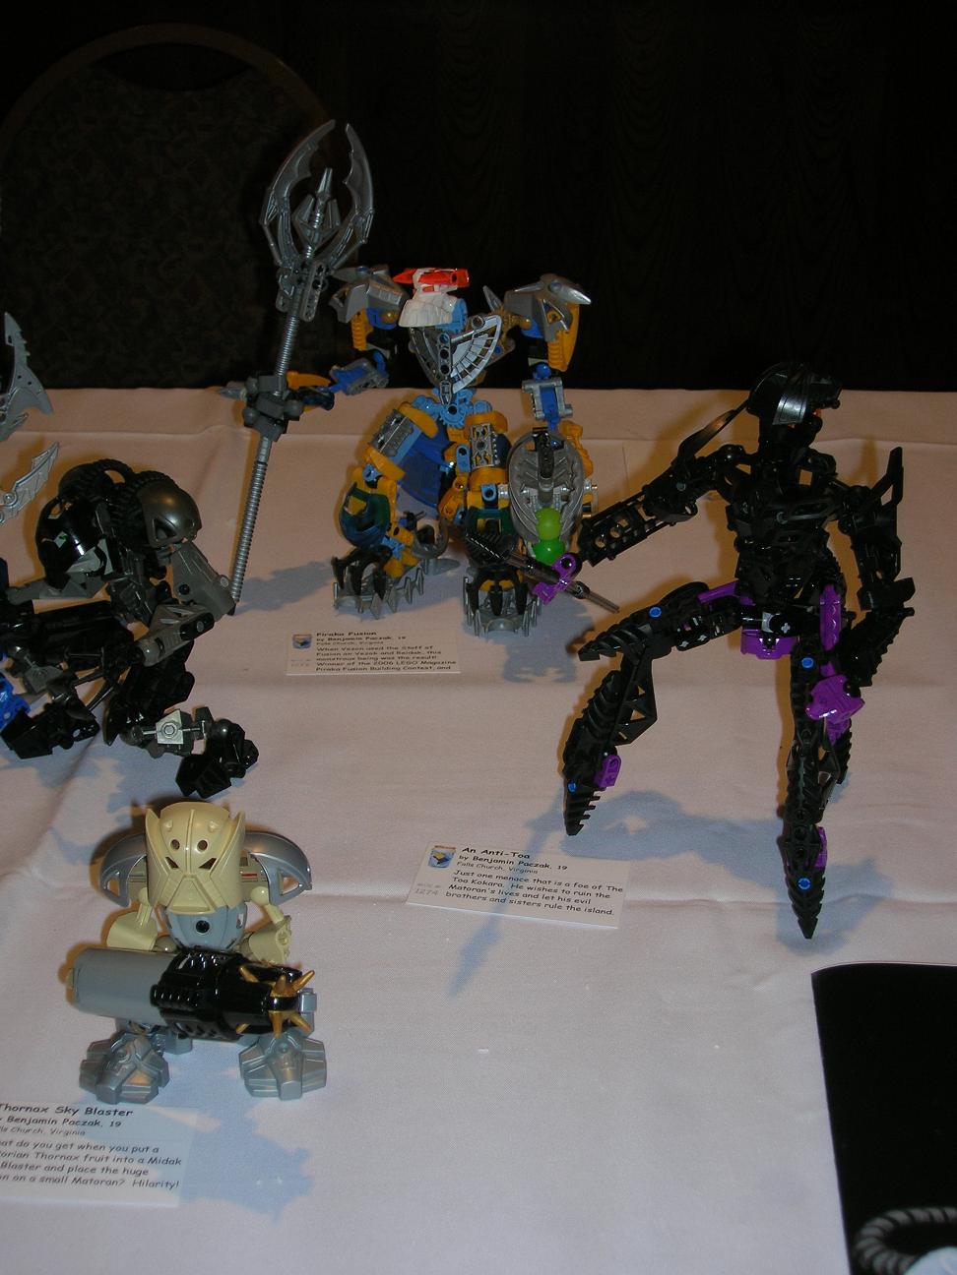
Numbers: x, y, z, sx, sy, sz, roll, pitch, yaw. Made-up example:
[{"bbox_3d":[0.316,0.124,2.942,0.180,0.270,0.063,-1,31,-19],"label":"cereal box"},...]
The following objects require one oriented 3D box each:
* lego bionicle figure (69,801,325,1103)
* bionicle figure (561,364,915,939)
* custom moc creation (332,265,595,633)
[{"bbox_3d":[-0.098,0.104,0.652,0.086,0.104,0.062,-1,26,-4],"label":"lego bionicle figure"},{"bbox_3d":[0.105,-0.002,0.749,0.134,0.216,0.121,5,27,7],"label":"bionicle figure"},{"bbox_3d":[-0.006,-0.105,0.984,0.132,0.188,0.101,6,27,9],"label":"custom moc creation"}]

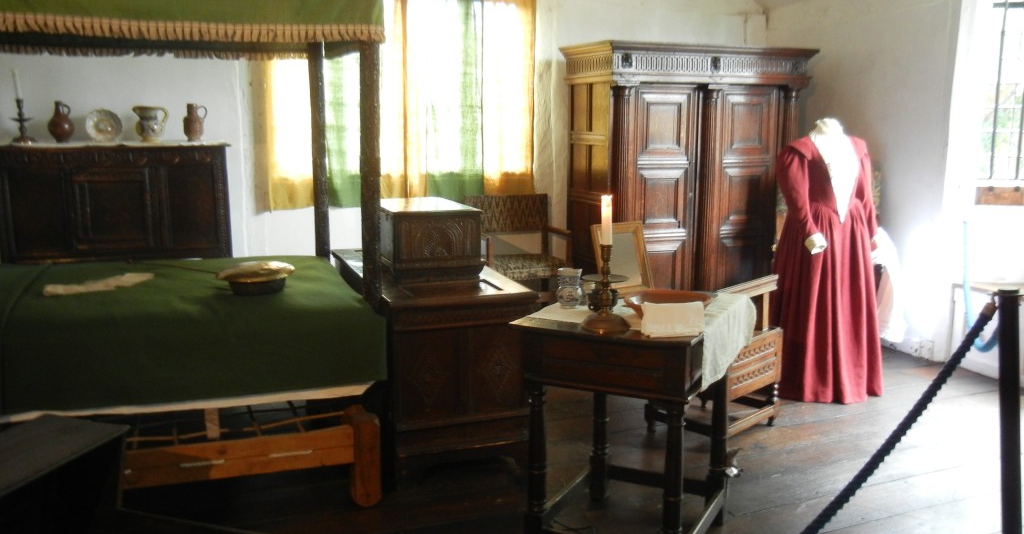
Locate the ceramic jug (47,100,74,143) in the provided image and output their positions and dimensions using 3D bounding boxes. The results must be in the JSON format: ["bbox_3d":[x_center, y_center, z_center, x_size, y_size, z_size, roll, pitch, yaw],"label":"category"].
[{"bbox_3d":[-2.556,-0.819,5.030,0.145,0.240,0.140,-3,10,-20],"label":"ceramic jug"}]

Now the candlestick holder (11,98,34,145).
[{"bbox_3d":[-2.736,-0.815,4.970,0.130,0.270,0.130,-3,10,-20],"label":"candlestick holder"}]

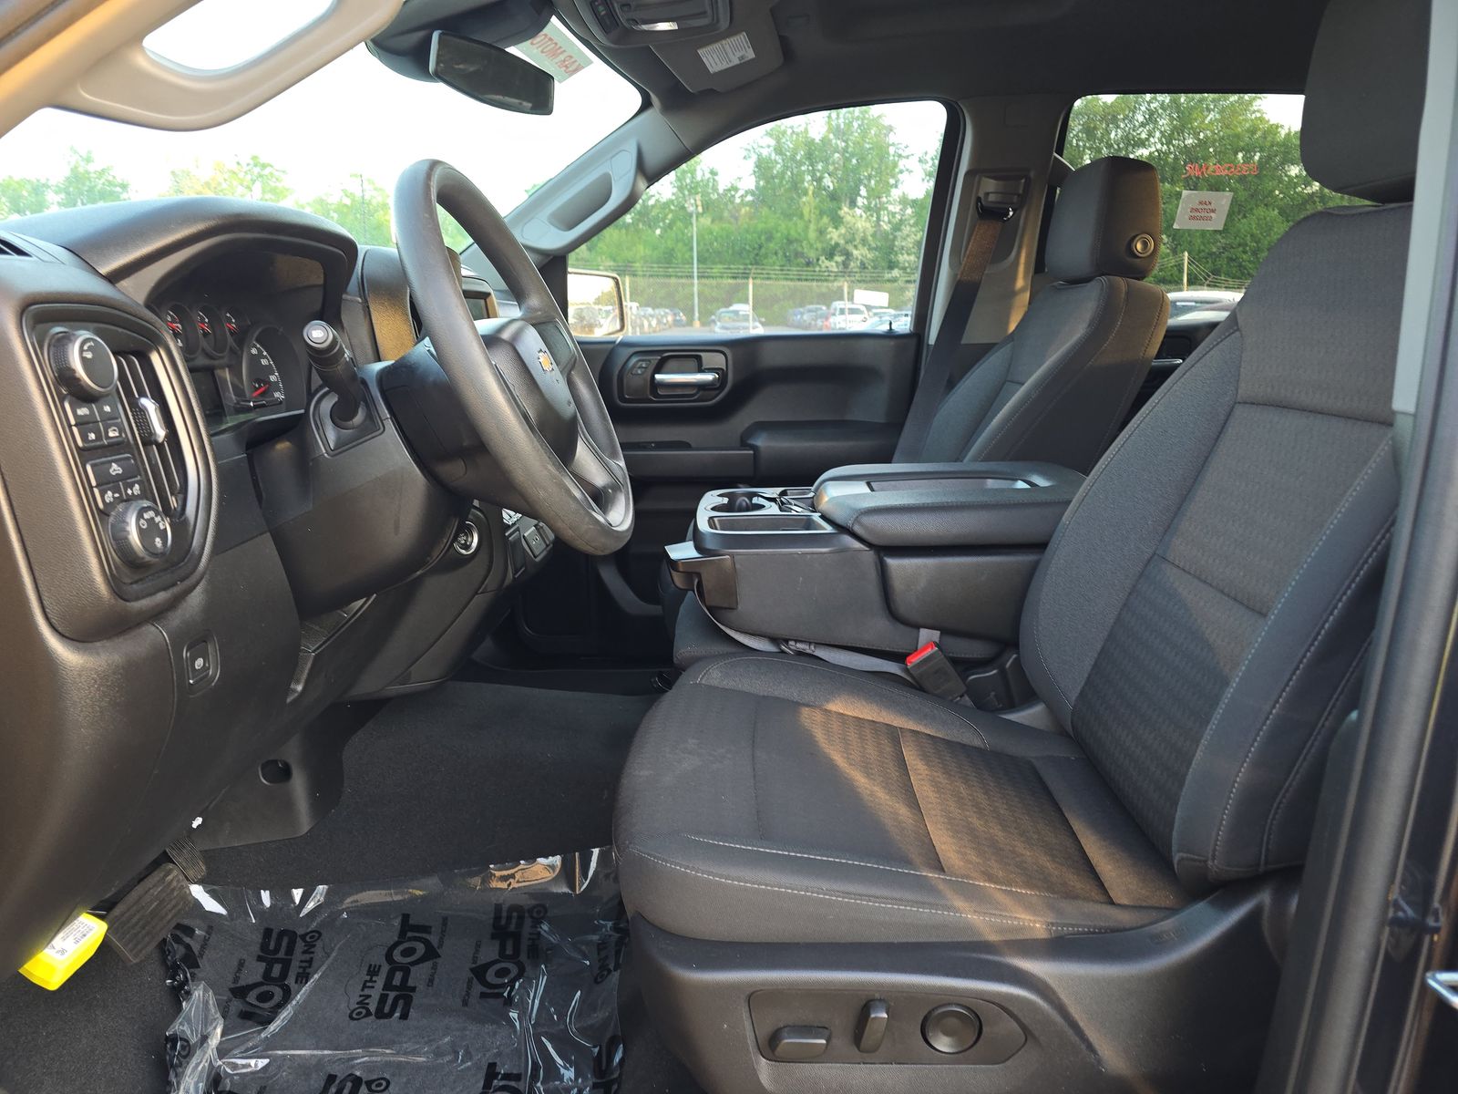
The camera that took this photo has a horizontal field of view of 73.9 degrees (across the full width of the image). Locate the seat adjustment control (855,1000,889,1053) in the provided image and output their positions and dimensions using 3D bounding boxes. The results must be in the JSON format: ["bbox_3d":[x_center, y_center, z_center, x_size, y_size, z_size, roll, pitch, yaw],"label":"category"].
[{"bbox_3d":[0.106,0.350,0.713,0.017,0.040,0.020,14,14,-2],"label":"seat adjustment control"}]

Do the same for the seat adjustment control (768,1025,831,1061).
[{"bbox_3d":[0.052,0.368,0.719,0.047,0.019,0.020,0,14,2],"label":"seat adjustment control"}]

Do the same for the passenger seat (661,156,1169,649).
[{"bbox_3d":[0.282,-0.176,1.730,0.840,0.970,0.540,0,14,2],"label":"passenger seat"}]

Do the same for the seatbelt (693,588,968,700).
[{"bbox_3d":[0.125,0.128,1.249,0.360,0.120,0.120,0,14,2],"label":"seatbelt"}]

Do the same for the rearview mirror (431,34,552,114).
[{"bbox_3d":[-0.308,-0.605,1.243,0.040,0.068,0.240,12,18,24],"label":"rearview mirror"}]

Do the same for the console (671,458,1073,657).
[{"bbox_3d":[0.239,0.015,1.351,0.660,0.225,0.330,0,14,2],"label":"console"}]

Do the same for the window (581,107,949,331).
[{"bbox_3d":[0.025,-0.664,2.004,0.770,0.460,0.040,0,32,2],"label":"window"}]

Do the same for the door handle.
[{"bbox_3d":[-0.093,-0.357,2.080,0.150,0.035,0.030,0,14,2],"label":"door handle"}]

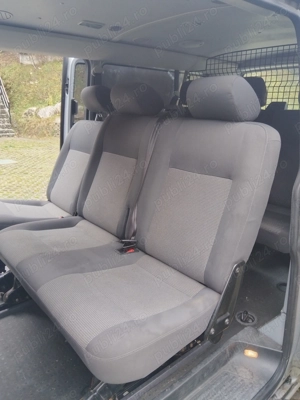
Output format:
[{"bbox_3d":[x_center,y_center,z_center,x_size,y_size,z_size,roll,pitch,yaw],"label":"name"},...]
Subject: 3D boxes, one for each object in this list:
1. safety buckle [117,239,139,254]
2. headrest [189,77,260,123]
[{"bbox_3d":[-0.099,0.202,1.301,0.069,0.050,0.064,-12,20,-37],"label":"safety buckle"},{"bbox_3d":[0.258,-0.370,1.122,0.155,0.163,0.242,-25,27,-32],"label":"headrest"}]

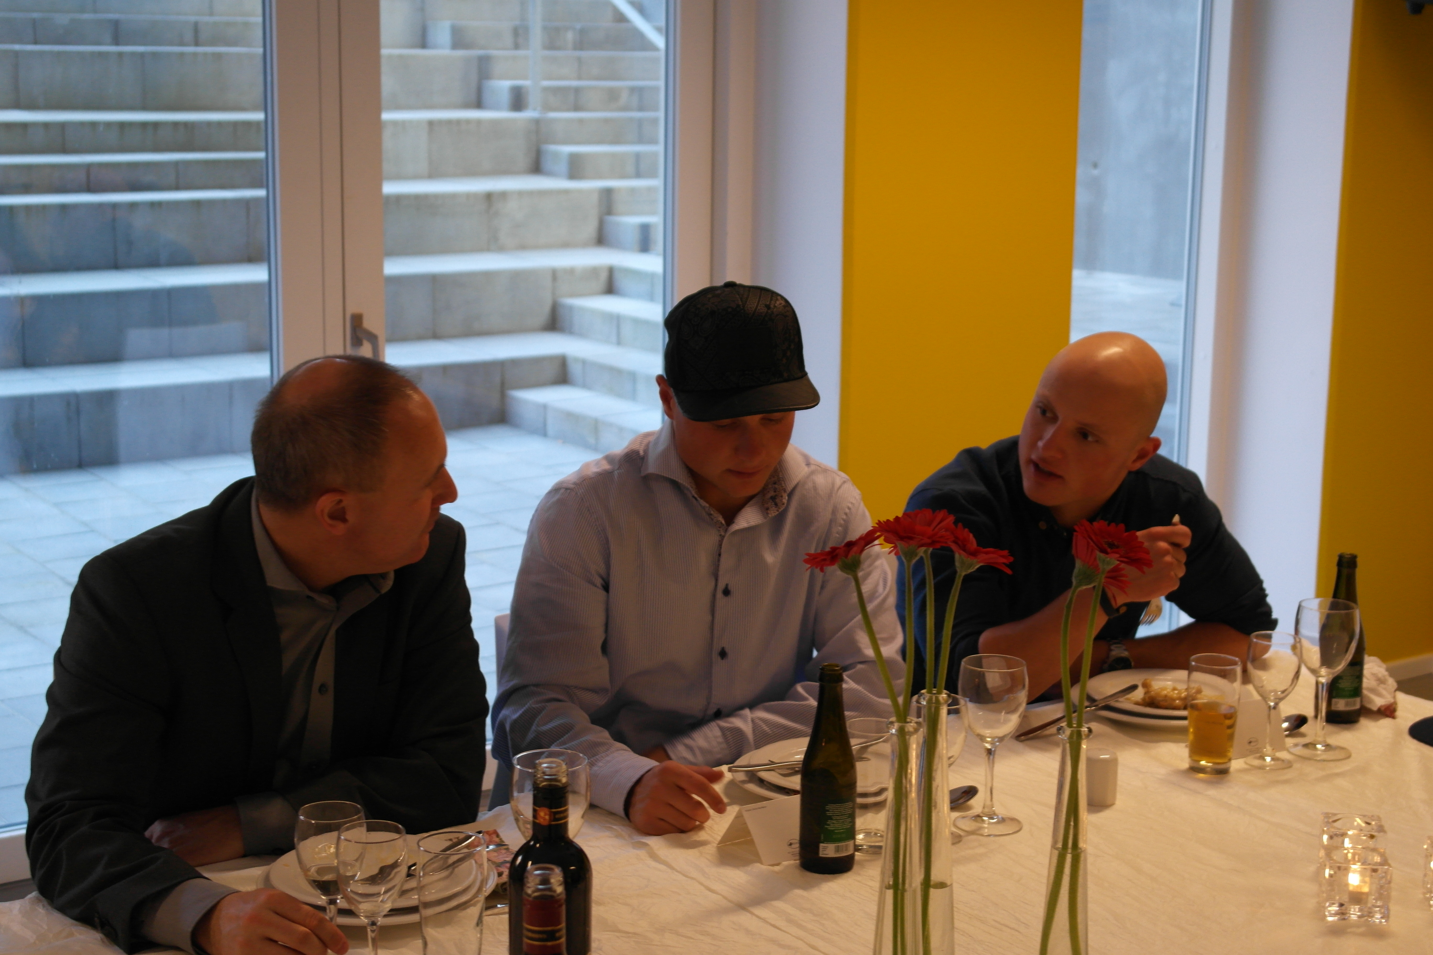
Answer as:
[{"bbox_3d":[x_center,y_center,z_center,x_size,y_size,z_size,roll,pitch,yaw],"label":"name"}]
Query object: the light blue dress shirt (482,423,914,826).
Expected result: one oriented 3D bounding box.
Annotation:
[{"bbox_3d":[-0.030,0.263,2.930,0.500,0.600,0.380,-5,12,-26],"label":"light blue dress shirt"}]

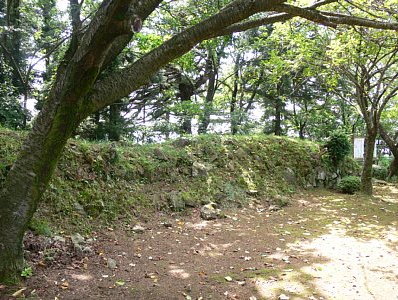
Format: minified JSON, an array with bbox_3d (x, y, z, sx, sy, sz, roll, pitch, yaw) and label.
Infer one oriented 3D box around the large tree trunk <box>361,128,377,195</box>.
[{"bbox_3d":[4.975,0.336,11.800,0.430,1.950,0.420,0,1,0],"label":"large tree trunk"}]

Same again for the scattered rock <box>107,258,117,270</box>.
[{"bbox_3d":[-1.041,1.367,4.850,0.110,0.100,0.100,0,1,0],"label":"scattered rock"}]

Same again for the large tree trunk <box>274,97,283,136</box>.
[{"bbox_3d":[2.949,-1.243,15.000,0.340,1.500,0.340,0,1,0],"label":"large tree trunk"}]

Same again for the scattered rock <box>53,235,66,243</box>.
[{"bbox_3d":[-2.001,1.269,5.800,0.170,0.110,0.140,0,1,0],"label":"scattered rock"}]

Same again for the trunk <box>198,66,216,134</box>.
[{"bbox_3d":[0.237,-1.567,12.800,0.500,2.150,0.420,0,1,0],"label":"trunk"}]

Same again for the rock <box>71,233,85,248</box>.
[{"bbox_3d":[-1.713,1.287,5.750,0.190,0.200,0.180,0,1,0],"label":"rock"}]

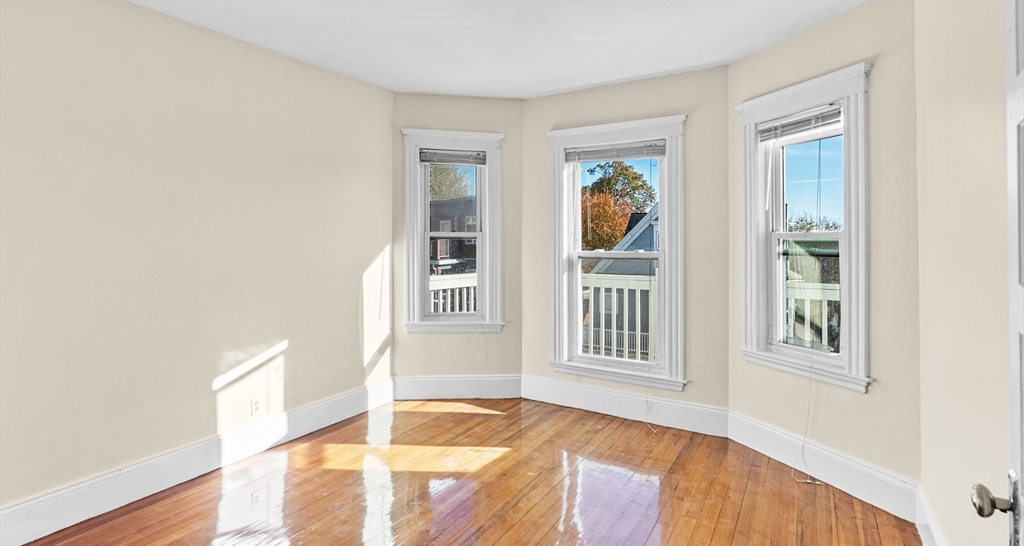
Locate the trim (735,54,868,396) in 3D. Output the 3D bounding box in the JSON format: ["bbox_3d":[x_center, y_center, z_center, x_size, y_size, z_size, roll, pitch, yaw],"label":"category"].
[{"bbox_3d":[1.750,-0.245,2.801,0.140,1.758,0.764,-1,2,-24],"label":"trim"}]

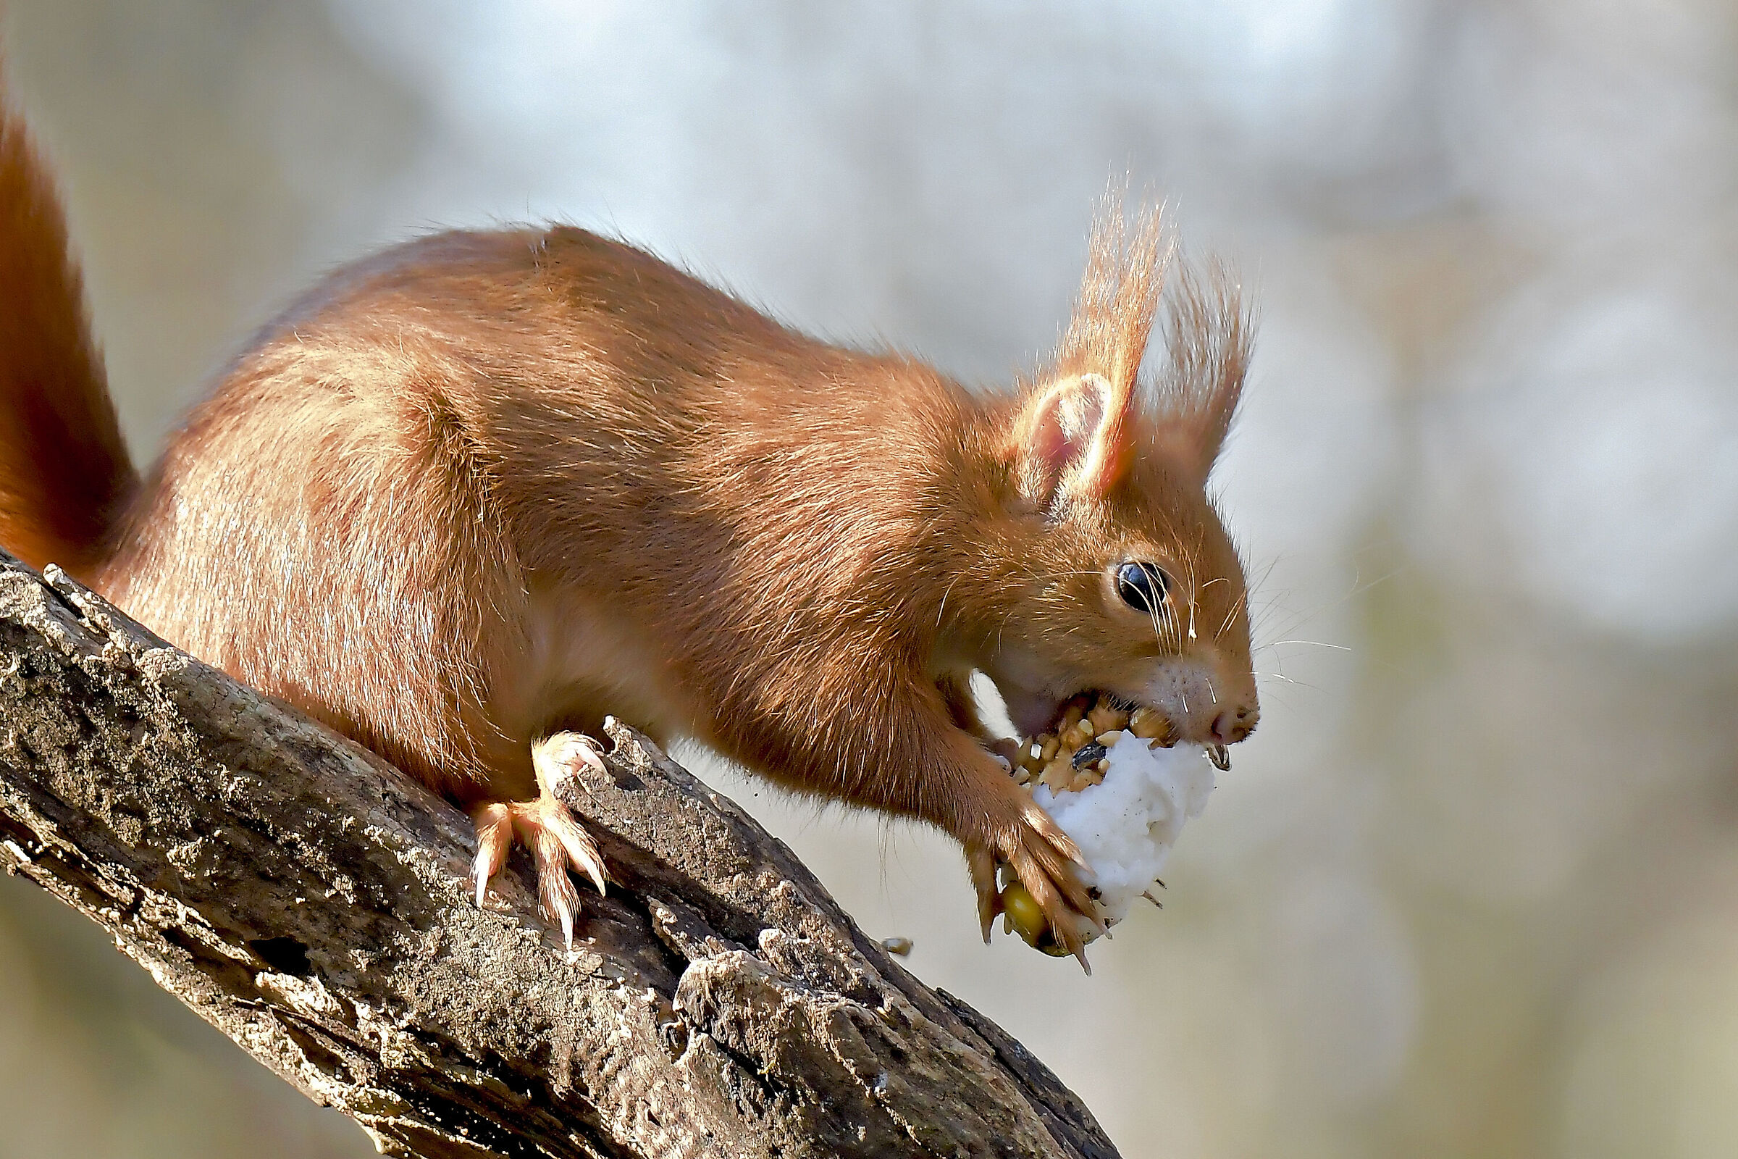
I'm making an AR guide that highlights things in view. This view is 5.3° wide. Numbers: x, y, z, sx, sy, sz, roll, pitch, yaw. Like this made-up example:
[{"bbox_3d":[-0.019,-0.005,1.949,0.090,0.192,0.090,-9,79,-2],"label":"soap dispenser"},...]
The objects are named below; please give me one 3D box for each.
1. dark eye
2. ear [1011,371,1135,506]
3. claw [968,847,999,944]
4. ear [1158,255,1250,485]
[{"bbox_3d":[0.043,0.001,2.950,0.009,0.008,0.006,2,-3,9],"label":"dark eye"},{"bbox_3d":[0.032,-0.022,2.952,0.015,0.019,0.009,10,3,20],"label":"ear"},{"bbox_3d":[0.018,0.050,2.952,0.004,0.015,0.004,-7,0,-9],"label":"claw"},{"bbox_3d":[0.053,-0.033,2.972,0.012,0.034,0.007,5,-5,30],"label":"ear"}]

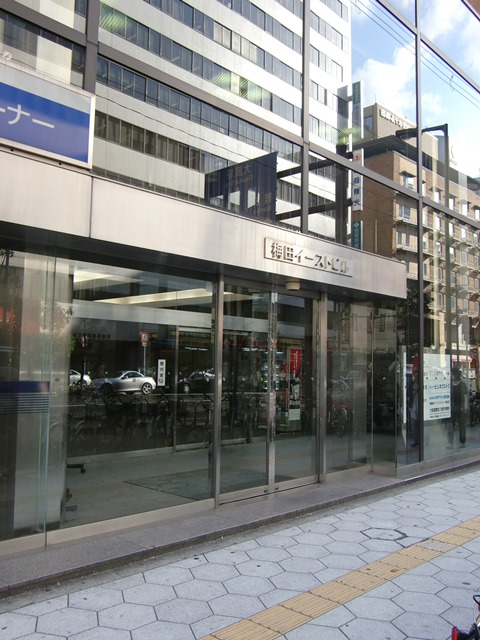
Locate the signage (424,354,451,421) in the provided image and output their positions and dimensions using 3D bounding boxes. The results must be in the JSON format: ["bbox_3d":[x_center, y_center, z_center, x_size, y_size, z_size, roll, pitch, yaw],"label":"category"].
[{"bbox_3d":[2.981,1.003,9.197,0.030,0.960,0.900,-3,-6,43],"label":"signage"}]

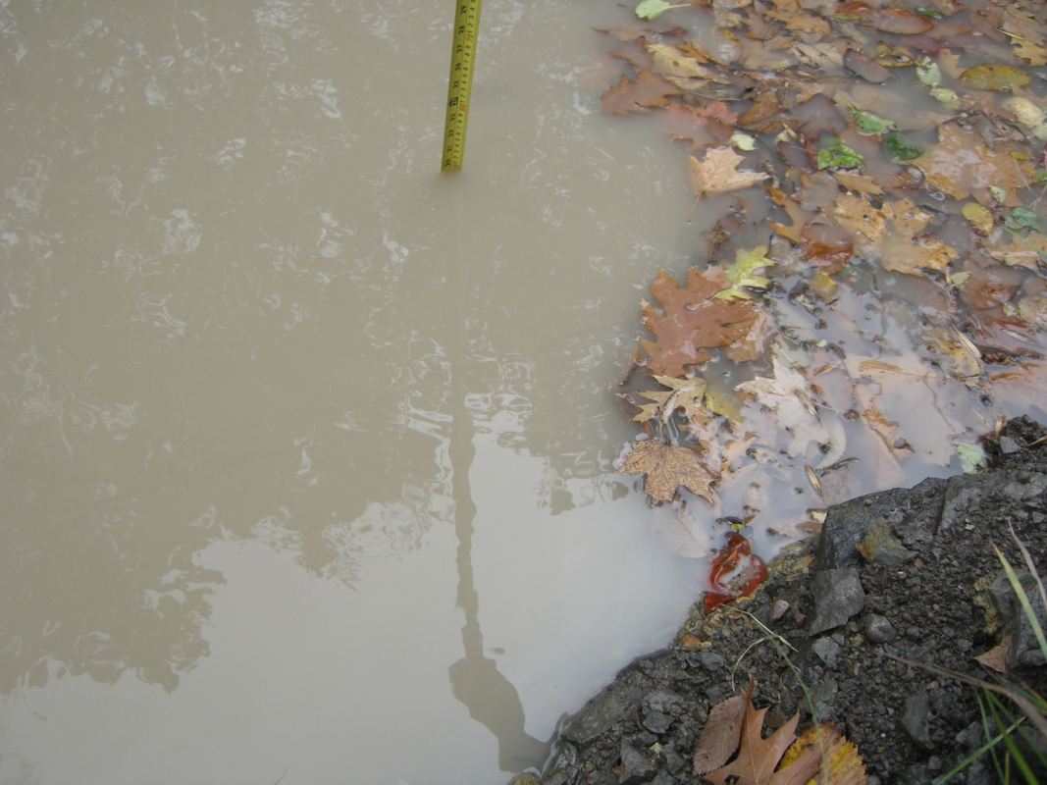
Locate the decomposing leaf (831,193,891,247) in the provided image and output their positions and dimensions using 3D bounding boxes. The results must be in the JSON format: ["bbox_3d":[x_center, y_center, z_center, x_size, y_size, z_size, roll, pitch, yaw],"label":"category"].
[{"bbox_3d":[0.381,-0.193,1.288,0.058,0.014,0.083,-7,54,-10],"label":"decomposing leaf"}]

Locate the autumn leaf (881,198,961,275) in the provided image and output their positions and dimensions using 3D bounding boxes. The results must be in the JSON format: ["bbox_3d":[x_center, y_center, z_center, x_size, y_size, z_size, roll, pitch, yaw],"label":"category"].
[{"bbox_3d":[0.443,-0.175,1.293,0.085,0.015,0.120,2,54,-3],"label":"autumn leaf"}]

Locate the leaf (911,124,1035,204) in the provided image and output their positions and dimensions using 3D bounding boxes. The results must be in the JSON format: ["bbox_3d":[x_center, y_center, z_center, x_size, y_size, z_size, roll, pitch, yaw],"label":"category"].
[{"bbox_3d":[0.535,-0.270,1.371,0.133,0.015,0.133,38,60,21],"label":"leaf"}]

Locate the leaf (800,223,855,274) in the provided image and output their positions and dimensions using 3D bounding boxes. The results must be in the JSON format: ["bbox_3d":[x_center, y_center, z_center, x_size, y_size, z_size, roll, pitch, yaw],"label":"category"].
[{"bbox_3d":[0.332,-0.160,1.259,0.064,0.015,0.065,33,57,19],"label":"leaf"}]

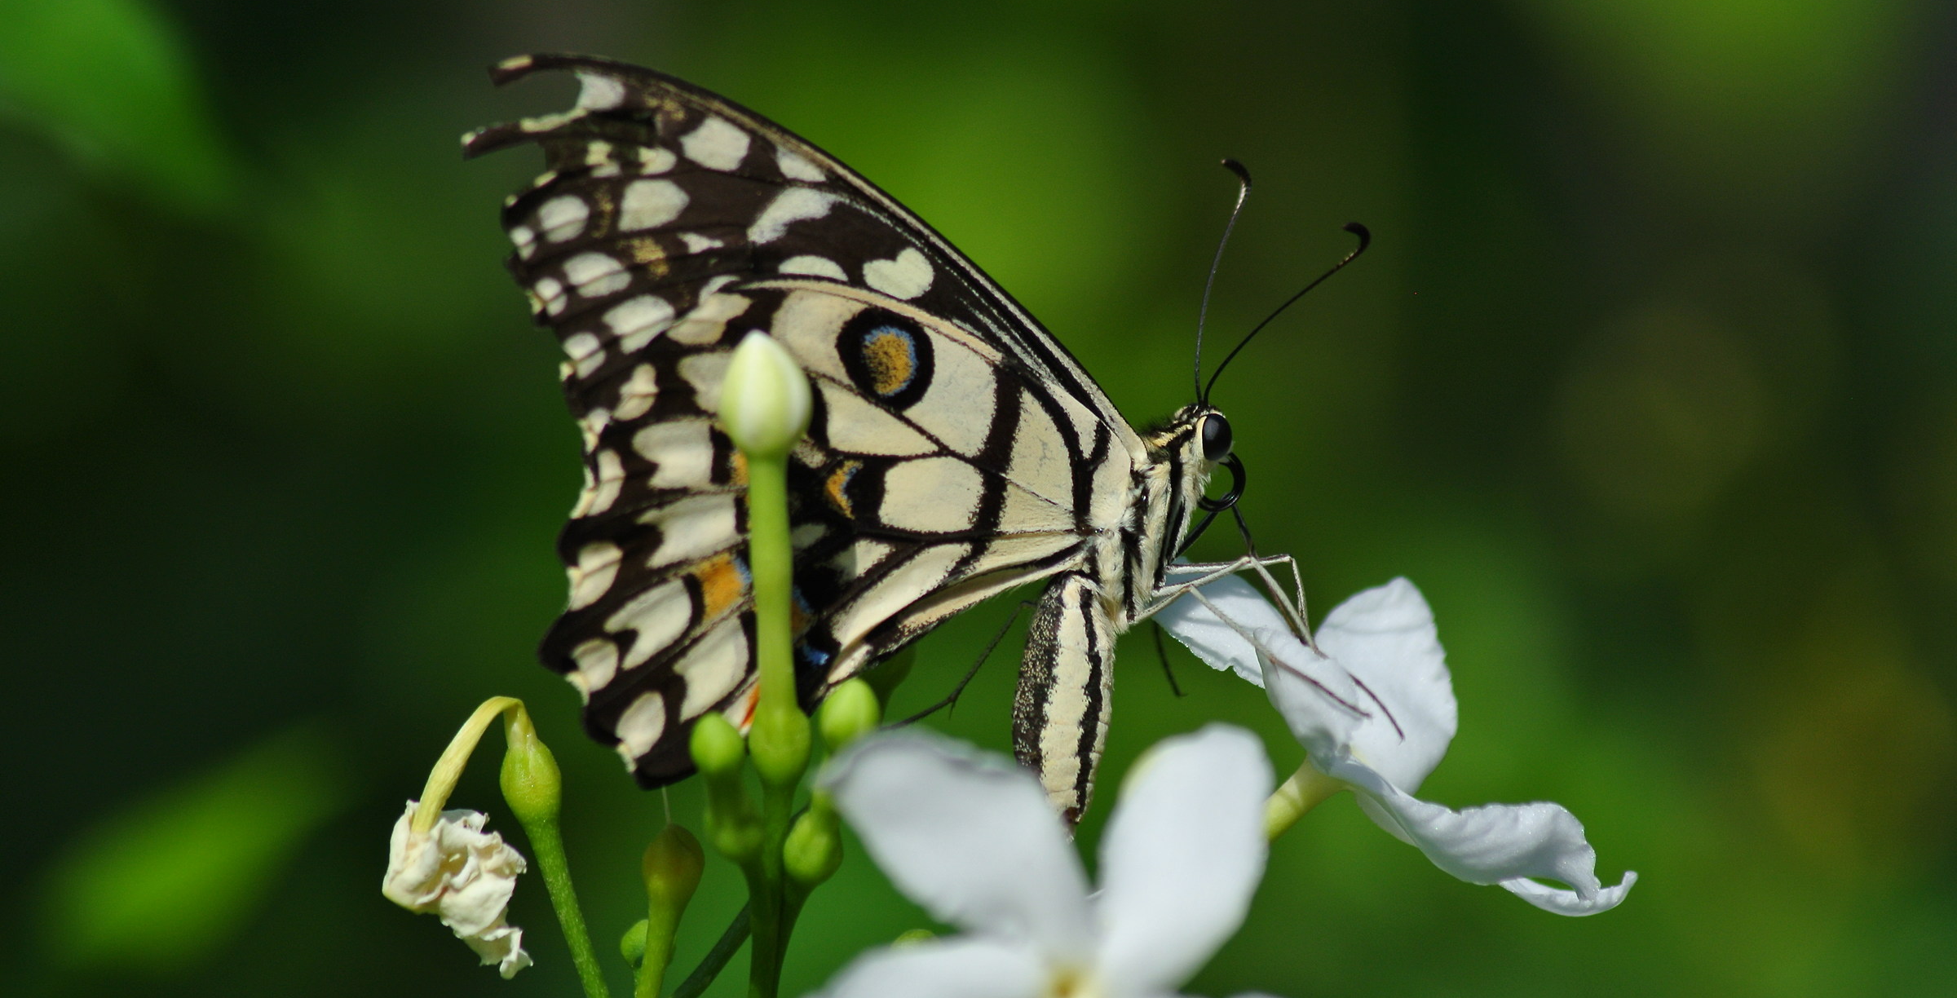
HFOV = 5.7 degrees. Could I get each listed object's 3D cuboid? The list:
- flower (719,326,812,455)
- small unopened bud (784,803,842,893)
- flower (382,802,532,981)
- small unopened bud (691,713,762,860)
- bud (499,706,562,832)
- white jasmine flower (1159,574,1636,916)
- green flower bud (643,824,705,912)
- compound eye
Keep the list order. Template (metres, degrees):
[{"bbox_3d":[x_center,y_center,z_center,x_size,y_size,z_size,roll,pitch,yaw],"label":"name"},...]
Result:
[{"bbox_3d":[-0.013,-0.006,1.190,0.006,0.008,0.006,1,3,0],"label":"flower"},{"bbox_3d":[-0.010,0.021,1.200,0.003,0.005,0.003,18,0,0],"label":"small unopened bud"},{"bbox_3d":[-0.032,0.024,1.200,0.009,0.011,0.008,0,5,-6],"label":"flower"},{"bbox_3d":[-0.015,0.017,1.195,0.004,0.009,0.004,-10,0,0],"label":"small unopened bud"},{"bbox_3d":[-0.027,0.016,1.200,0.004,0.007,0.004,-12,0,0],"label":"bud"},{"bbox_3d":[0.026,0.014,1.200,0.034,0.011,0.025,34,24,0],"label":"white jasmine flower"},{"bbox_3d":[-0.018,0.022,1.200,0.004,0.005,0.004,7,0,0],"label":"green flower bud"},{"bbox_3d":[0.014,-0.004,1.200,0.002,0.003,0.002,2,3,-24],"label":"compound eye"}]

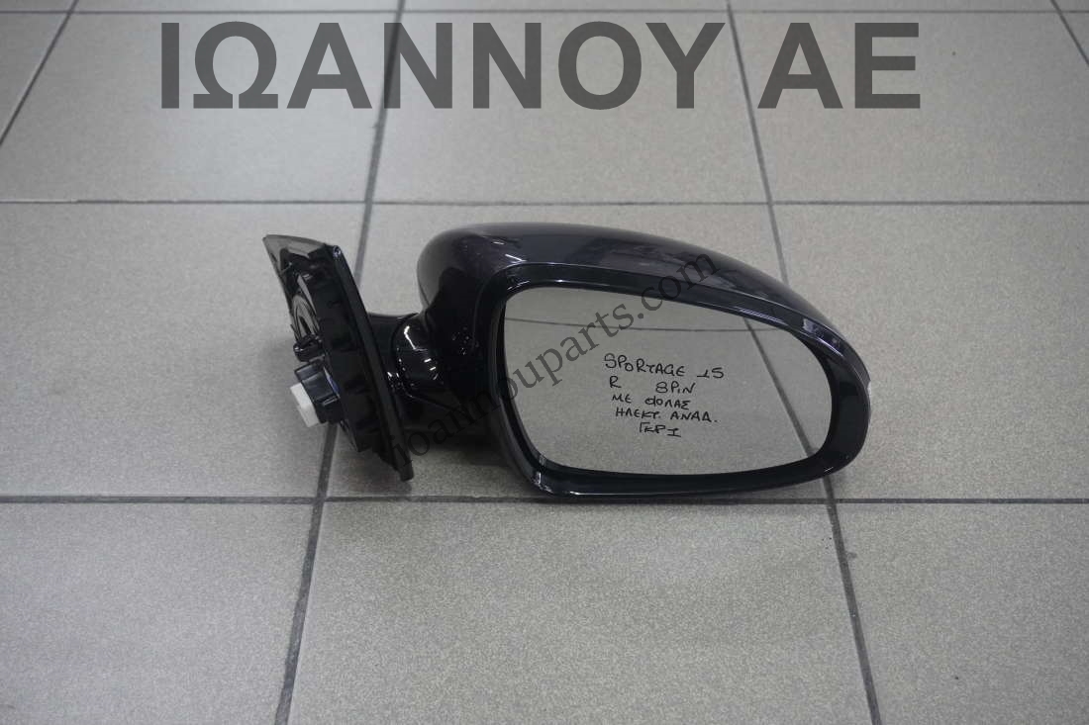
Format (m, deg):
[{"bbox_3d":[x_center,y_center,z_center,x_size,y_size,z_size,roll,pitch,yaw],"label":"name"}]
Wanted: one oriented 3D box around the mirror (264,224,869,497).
[{"bbox_3d":[0.006,-0.030,0.840,0.383,0.188,0.166,0,43,0],"label":"mirror"}]

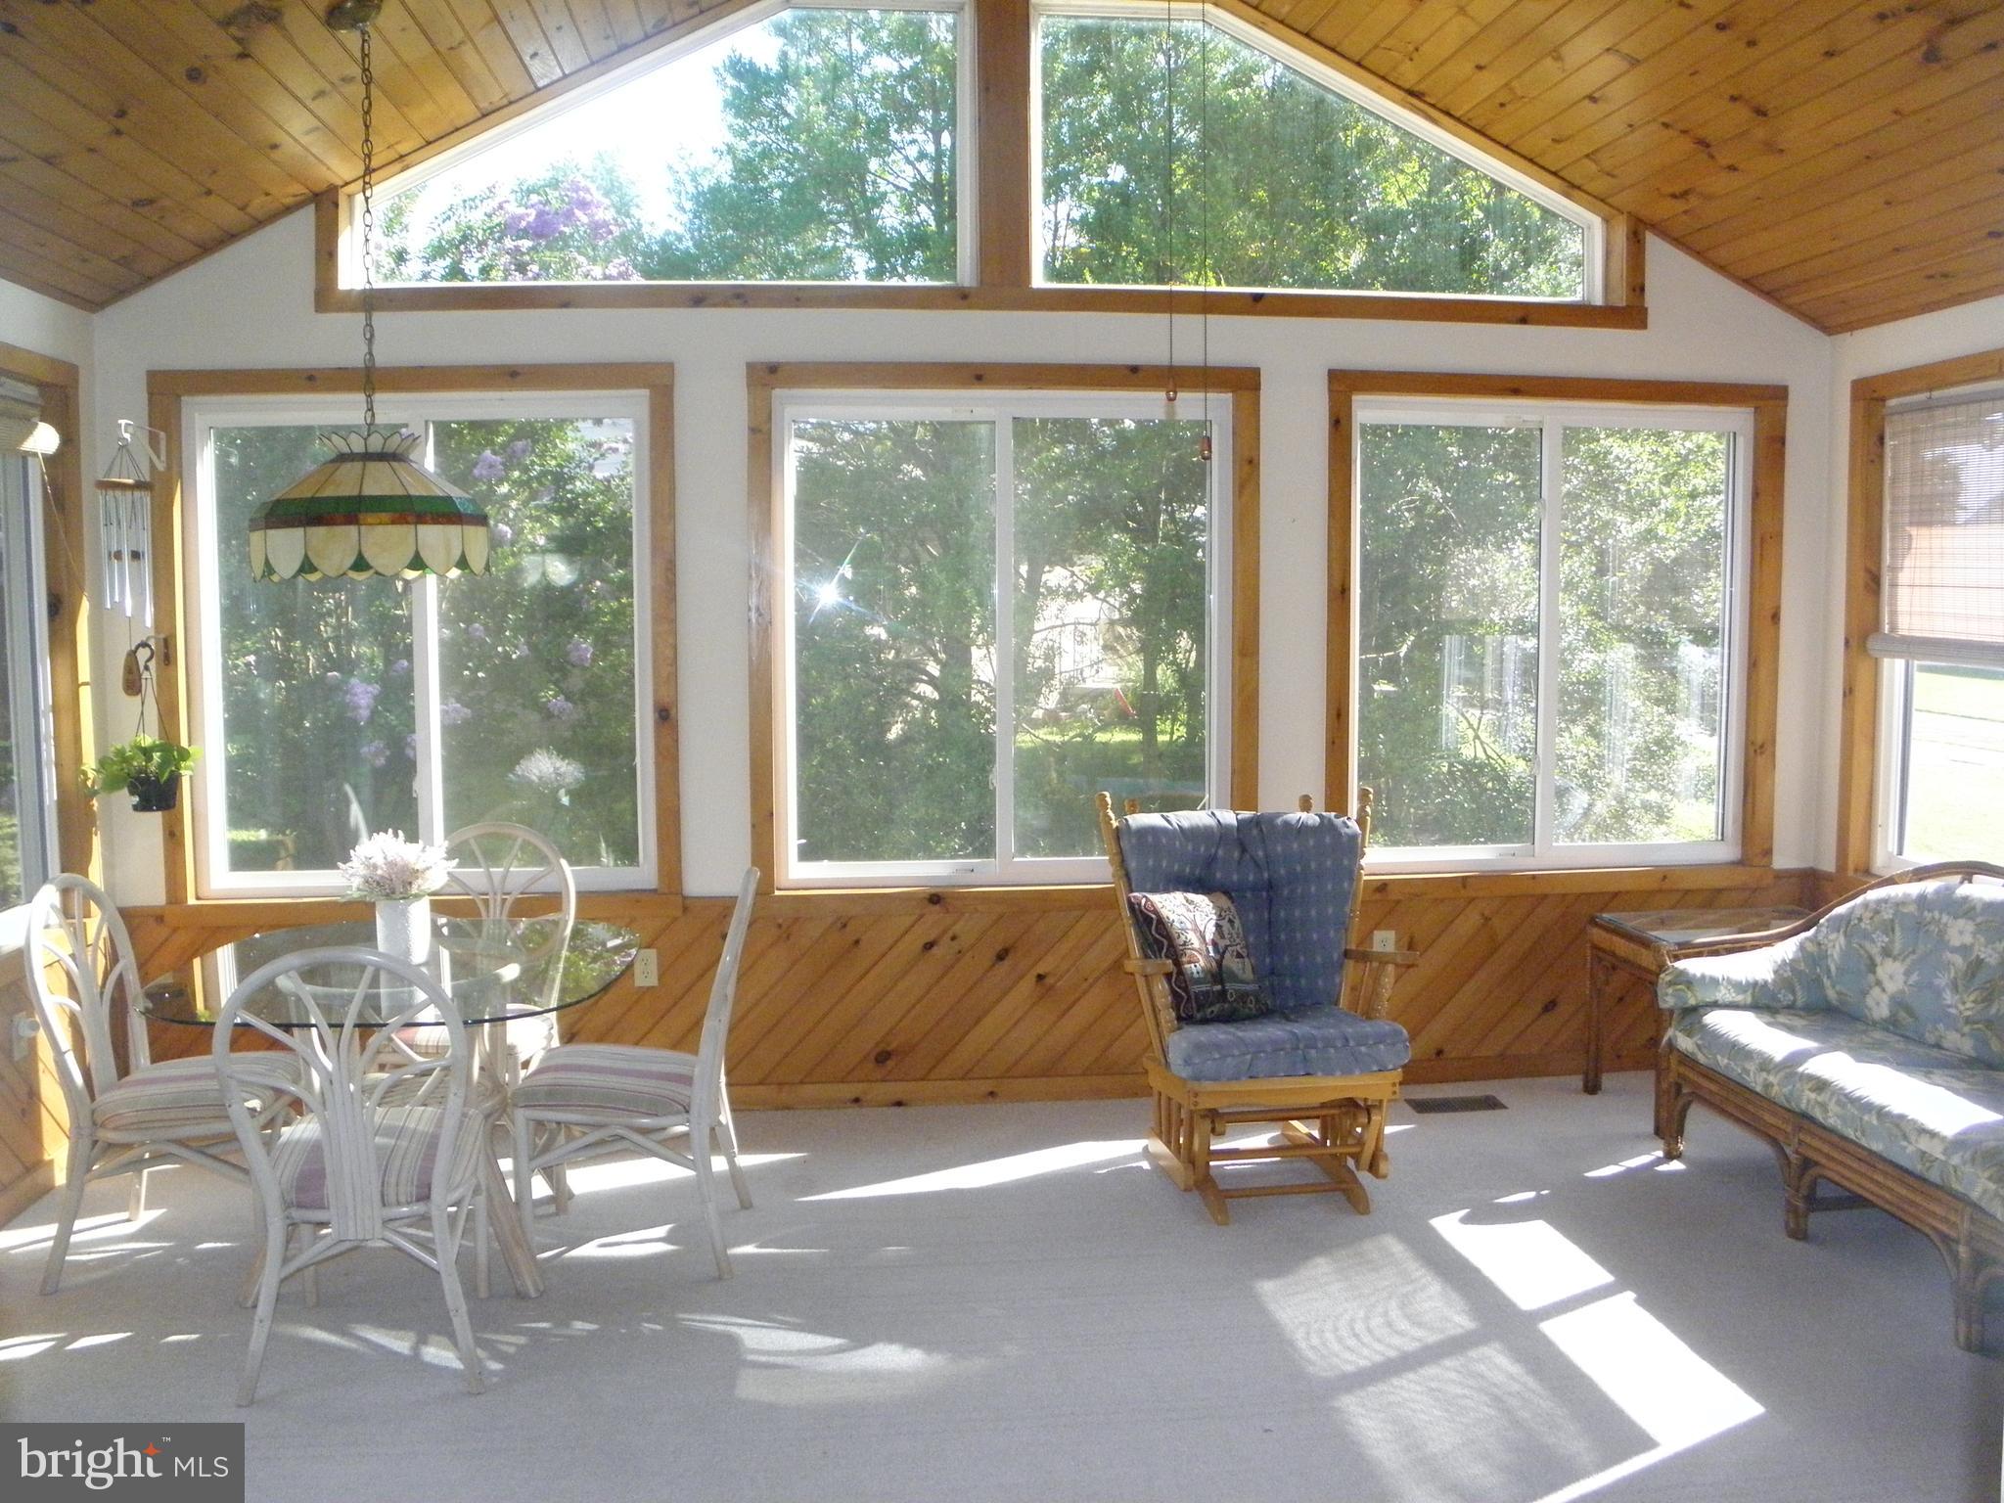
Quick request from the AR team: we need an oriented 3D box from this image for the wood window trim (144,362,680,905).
[{"bbox_3d":[-1.747,-0.344,4.903,1.520,1.600,0.080,-1,4,-6],"label":"wood window trim"}]

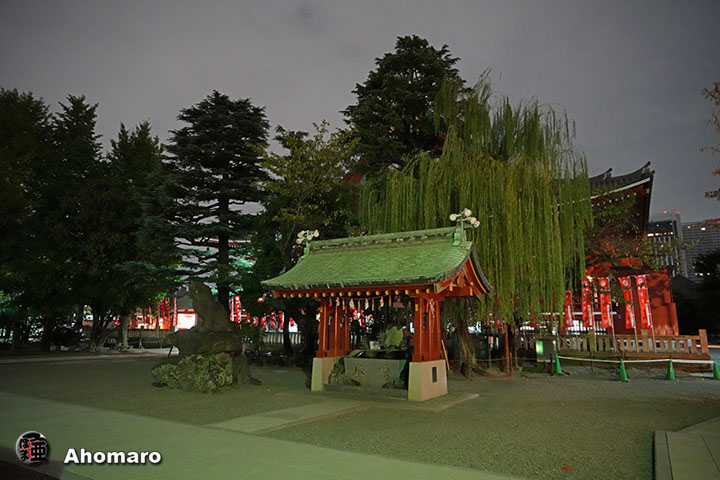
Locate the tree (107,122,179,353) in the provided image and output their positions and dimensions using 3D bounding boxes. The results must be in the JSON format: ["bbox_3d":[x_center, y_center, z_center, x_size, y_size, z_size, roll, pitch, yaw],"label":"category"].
[{"bbox_3d":[-15.826,-0.625,35.087,5.400,16.860,5.400,6,-12,-24],"label":"tree"}]

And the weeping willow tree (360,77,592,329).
[{"bbox_3d":[4.161,-0.709,17.442,8.200,11.070,7.400,-2,-11,13],"label":"weeping willow tree"}]

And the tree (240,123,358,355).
[{"bbox_3d":[-3.358,-0.341,26.211,6.600,12.860,6.200,2,-11,-7],"label":"tree"}]

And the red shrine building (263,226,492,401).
[{"bbox_3d":[0.576,1.857,12.513,4.850,4.080,3.900,-5,-12,29],"label":"red shrine building"}]

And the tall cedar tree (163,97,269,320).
[{"bbox_3d":[-8.618,-1.482,29.029,6.600,16.230,6.400,4,-11,-17],"label":"tall cedar tree"}]

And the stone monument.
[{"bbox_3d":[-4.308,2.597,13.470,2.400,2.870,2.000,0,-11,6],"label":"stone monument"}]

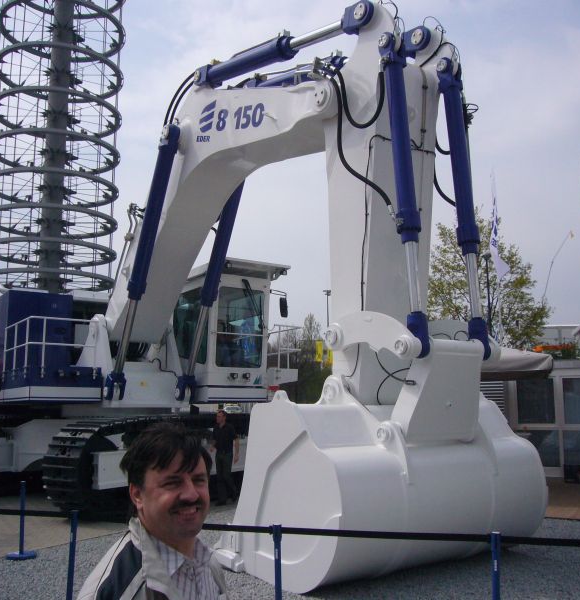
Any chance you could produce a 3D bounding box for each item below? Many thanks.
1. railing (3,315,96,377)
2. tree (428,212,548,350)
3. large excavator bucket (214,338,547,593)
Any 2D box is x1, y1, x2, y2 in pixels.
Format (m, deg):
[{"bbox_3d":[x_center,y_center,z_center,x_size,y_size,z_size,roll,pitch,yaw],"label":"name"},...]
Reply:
[{"bbox_3d":[-4.956,1.054,13.302,1.300,1.100,2.050,6,-11,-35],"label":"railing"},{"bbox_3d":[7.753,1.129,25.140,4.800,9.380,4.800,0,-9,0],"label":"tree"},{"bbox_3d":[1.077,1.832,7.755,3.230,2.460,2.400,6,-11,-35],"label":"large excavator bucket"}]

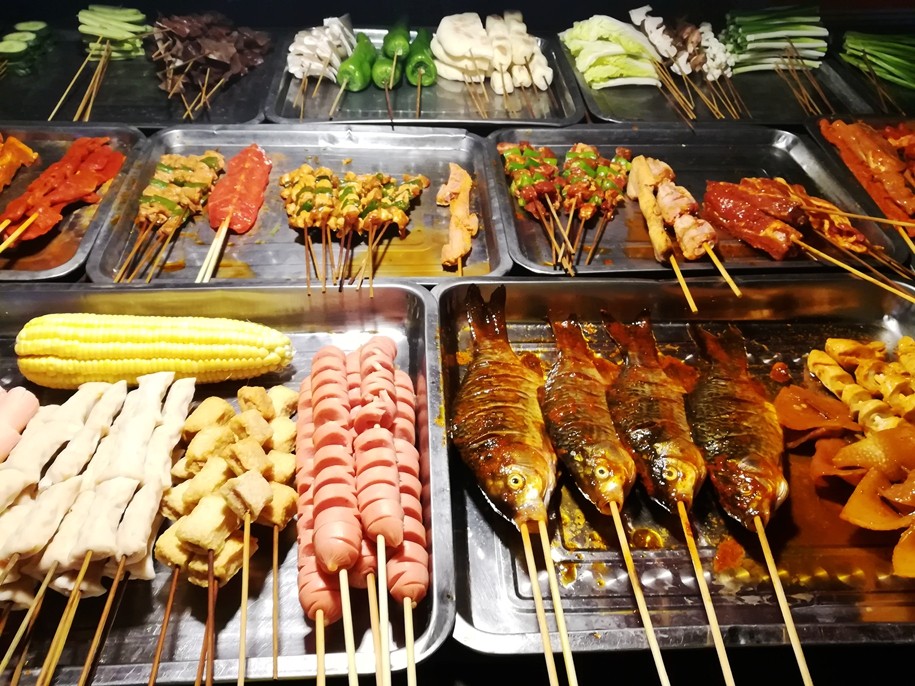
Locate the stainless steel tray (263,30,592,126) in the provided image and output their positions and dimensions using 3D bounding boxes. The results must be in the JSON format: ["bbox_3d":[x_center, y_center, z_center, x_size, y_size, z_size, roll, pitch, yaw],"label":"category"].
[{"bbox_3d":[-0.040,-0.337,0.891,0.382,0.029,0.293,-1,44,-5],"label":"stainless steel tray"}]

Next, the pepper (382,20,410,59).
[{"bbox_3d":[-0.074,-0.398,0.888,0.035,0.035,0.087,4,44,0],"label":"pepper"}]

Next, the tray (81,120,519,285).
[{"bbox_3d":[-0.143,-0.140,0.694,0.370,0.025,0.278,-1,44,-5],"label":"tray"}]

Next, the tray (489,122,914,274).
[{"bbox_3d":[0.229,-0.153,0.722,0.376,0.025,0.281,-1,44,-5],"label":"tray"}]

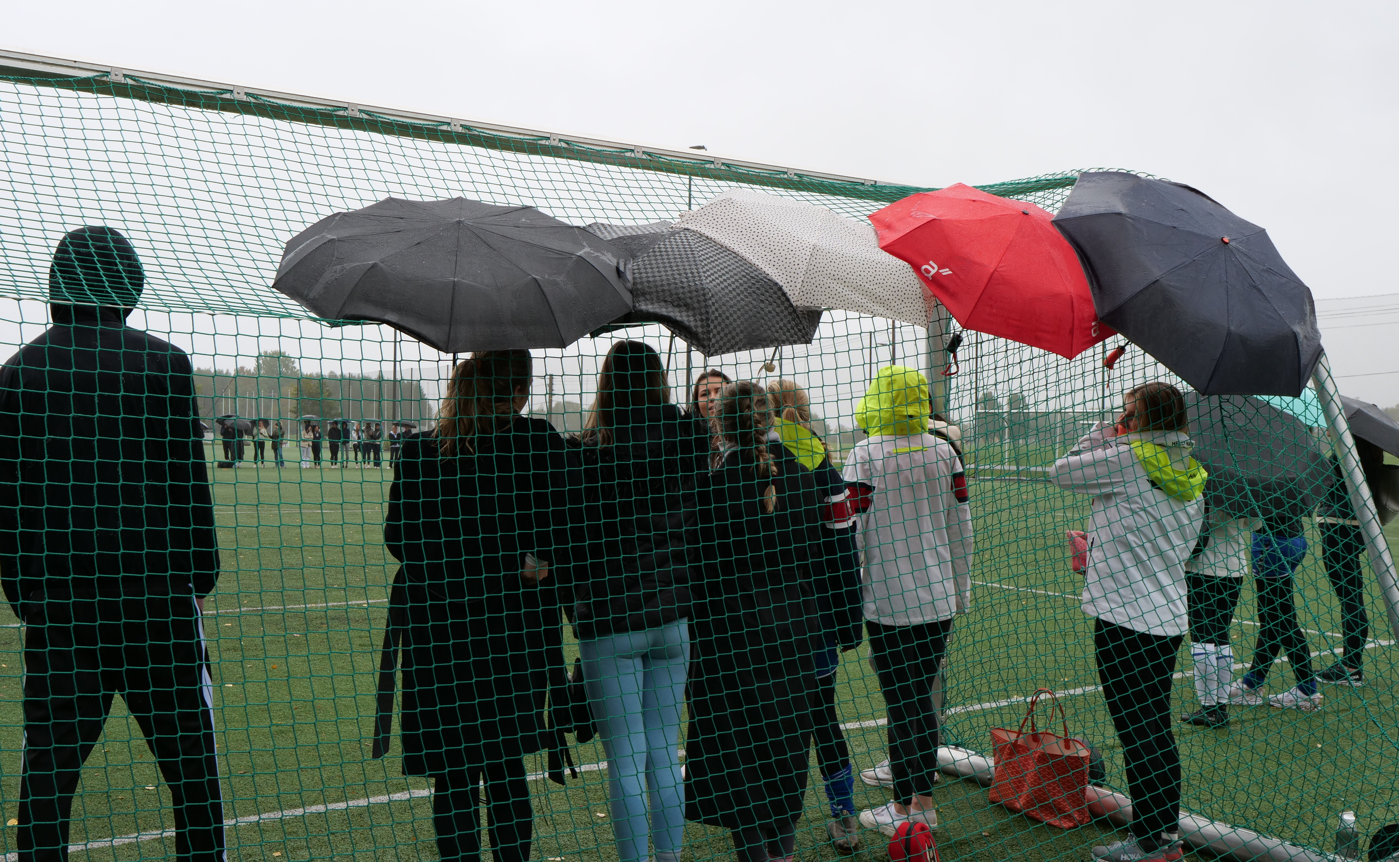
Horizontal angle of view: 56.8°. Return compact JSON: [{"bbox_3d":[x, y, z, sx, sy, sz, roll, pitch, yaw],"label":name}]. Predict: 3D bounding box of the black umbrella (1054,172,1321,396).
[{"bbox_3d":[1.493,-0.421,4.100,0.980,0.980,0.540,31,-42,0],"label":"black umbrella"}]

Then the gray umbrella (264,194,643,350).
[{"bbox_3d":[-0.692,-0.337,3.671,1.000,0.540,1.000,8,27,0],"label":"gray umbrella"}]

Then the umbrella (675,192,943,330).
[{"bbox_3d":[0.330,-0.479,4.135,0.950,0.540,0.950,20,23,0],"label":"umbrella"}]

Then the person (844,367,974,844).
[{"bbox_3d":[0.777,0.629,4.818,0.500,1.720,0.360,1,0,-27],"label":"person"}]

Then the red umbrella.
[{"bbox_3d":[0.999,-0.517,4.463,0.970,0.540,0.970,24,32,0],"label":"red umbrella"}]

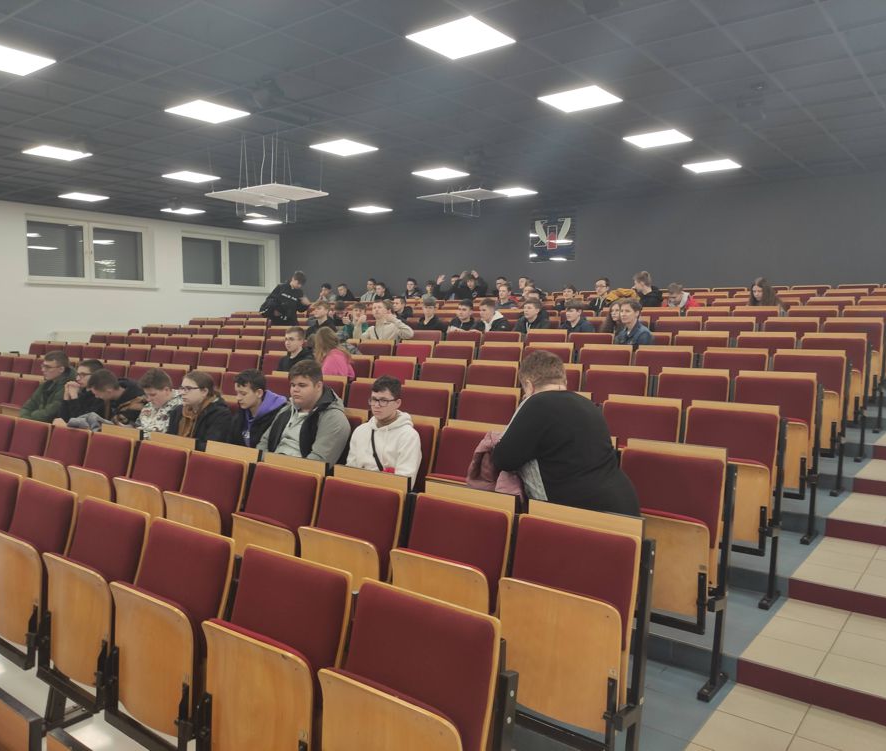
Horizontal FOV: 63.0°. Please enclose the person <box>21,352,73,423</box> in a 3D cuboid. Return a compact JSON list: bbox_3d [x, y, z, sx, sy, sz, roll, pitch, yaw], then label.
[{"bbox_3d":[-3.340,0.468,6.079,0.760,1.290,0.540,-4,6,-42],"label":"person"}]

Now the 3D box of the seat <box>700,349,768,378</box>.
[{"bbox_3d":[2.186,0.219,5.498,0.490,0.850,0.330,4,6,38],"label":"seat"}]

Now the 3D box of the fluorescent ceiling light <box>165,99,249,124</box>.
[{"bbox_3d":[-2.283,-2.574,7.022,0.600,0.060,0.600,4,6,38],"label":"fluorescent ceiling light"}]

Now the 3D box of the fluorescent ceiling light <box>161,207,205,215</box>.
[{"bbox_3d":[-4.888,-3.105,13.584,0.600,0.060,0.600,4,6,38],"label":"fluorescent ceiling light"}]

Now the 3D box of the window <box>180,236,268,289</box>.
[{"bbox_3d":[-4.806,-2.481,16.076,0.110,1.140,2.180,4,6,38],"label":"window"}]

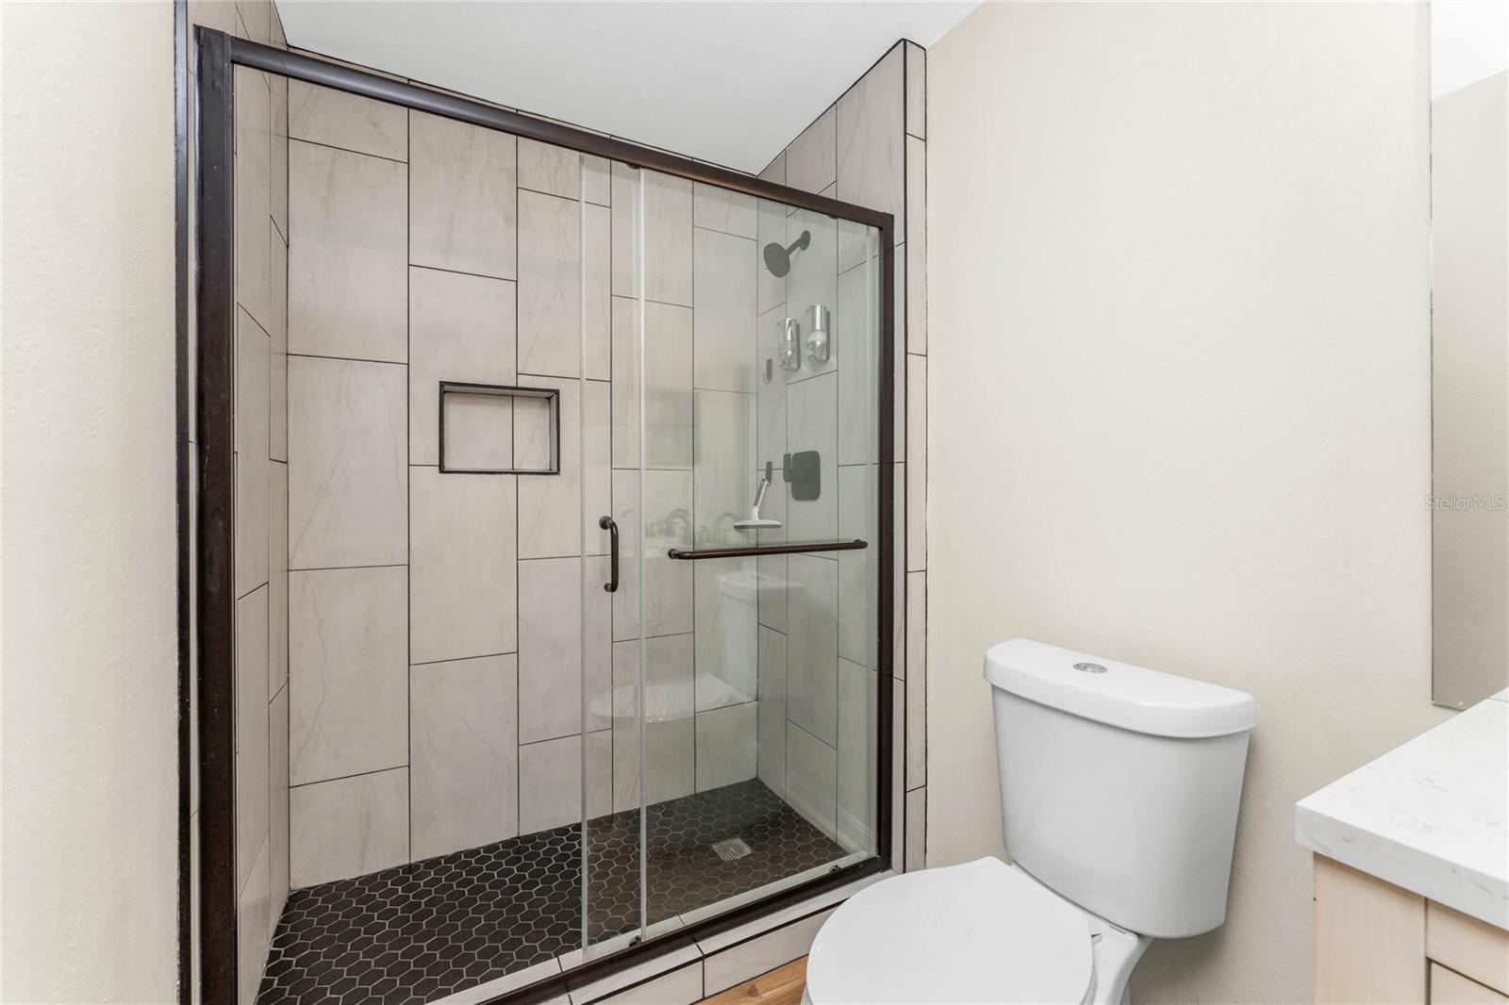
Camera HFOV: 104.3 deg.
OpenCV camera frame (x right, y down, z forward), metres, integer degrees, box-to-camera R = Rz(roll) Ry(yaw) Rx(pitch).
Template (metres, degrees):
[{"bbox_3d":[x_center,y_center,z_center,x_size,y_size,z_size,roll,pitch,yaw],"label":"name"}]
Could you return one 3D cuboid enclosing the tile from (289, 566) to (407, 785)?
[{"bbox_3d":[-1.185,0.499,1.729,0.290,0.610,0.012,0,0,-27],"label":"tile"}]

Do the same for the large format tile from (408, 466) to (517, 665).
[{"bbox_3d":[-0.919,0.192,1.867,0.304,0.610,0.012,0,0,-27],"label":"large format tile"}]

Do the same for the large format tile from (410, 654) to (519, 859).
[{"bbox_3d":[-0.917,0.800,1.866,0.304,0.601,0.012,0,0,-27],"label":"large format tile"}]

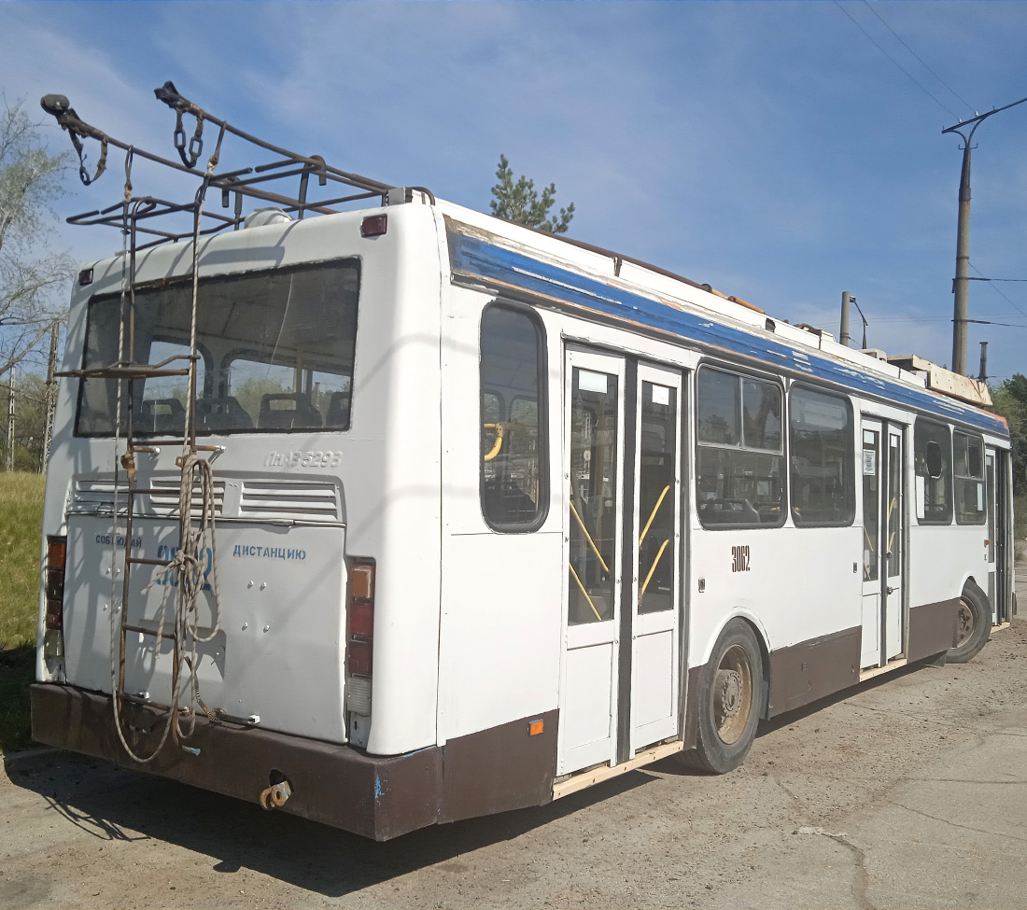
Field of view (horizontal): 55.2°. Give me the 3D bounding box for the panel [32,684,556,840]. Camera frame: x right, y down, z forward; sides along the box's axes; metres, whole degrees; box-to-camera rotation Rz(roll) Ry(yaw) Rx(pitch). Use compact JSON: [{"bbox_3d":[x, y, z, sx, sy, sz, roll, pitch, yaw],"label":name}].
[{"bbox_3d":[-1.153,1.351,4.786,2.500,0.370,1.130,-2,-4,37],"label":"panel"}]

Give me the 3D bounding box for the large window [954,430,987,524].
[{"bbox_3d":[5.317,0.284,11.446,0.060,1.060,1.460,-2,-4,37],"label":"large window"}]

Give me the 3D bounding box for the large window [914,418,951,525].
[{"bbox_3d":[4.014,0.165,9.406,0.050,1.011,1.369,-1,-3,37],"label":"large window"}]

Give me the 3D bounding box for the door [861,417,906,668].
[{"bbox_3d":[3.075,0.738,8.225,0.060,1.996,1.159,-1,-3,37],"label":"door"}]

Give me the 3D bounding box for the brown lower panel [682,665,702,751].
[{"bbox_3d":[1.047,1.454,5.661,0.060,0.470,0.270,-2,-4,37],"label":"brown lower panel"}]

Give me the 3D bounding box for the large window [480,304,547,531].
[{"bbox_3d":[-0.004,-0.156,4.180,0.050,0.982,0.492,-1,-3,37],"label":"large window"}]

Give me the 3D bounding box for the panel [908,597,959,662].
[{"bbox_3d":[4.003,1.639,9.352,0.050,0.469,1.812,-1,-3,37],"label":"panel"}]

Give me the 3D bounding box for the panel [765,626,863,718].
[{"bbox_3d":[2.135,1.504,6.921,0.050,0.426,1.744,-1,-3,37],"label":"panel"}]

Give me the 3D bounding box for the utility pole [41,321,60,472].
[{"bbox_3d":[-22.646,-2.295,48.000,0.400,9.000,0.400,6,-3,-25],"label":"utility pole"}]

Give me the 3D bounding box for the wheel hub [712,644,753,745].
[{"bbox_3d":[1.243,1.442,5.966,0.200,0.600,0.600,-1,-3,37],"label":"wheel hub"}]

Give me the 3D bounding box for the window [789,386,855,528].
[{"bbox_3d":[2.217,0.026,7.069,0.050,0.989,1.317,-1,-3,37],"label":"window"}]

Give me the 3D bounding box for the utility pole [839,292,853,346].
[{"bbox_3d":[11.437,-1.130,33.782,0.420,9.016,0.420,1,-3,0],"label":"utility pole"}]

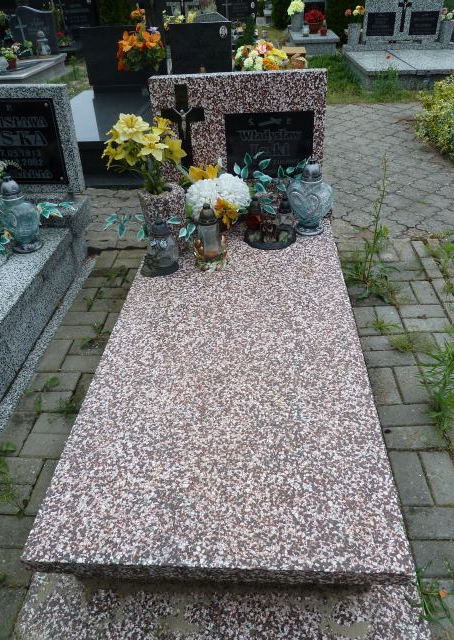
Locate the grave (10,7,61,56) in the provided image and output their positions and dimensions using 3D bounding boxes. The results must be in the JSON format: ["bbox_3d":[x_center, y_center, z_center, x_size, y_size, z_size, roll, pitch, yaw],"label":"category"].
[{"bbox_3d":[-2.645,-4.002,6.402,0.581,0.580,0.100,1,38,5],"label":"grave"}]

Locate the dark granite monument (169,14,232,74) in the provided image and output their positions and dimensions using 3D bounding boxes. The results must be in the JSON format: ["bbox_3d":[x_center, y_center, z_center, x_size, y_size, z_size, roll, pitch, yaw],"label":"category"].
[{"bbox_3d":[-0.217,-2.430,4.222,0.544,0.483,0.090,1,38,5],"label":"dark granite monument"}]

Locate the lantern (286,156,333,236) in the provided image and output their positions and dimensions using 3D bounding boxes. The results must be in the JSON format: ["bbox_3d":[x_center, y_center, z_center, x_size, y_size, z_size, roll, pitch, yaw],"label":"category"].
[{"bbox_3d":[0.376,-0.558,2.055,0.195,0.339,0.160,13,41,20],"label":"lantern"}]

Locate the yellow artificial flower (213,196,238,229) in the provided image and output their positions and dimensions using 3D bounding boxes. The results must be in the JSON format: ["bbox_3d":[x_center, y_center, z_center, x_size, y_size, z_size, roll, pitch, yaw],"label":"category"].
[{"bbox_3d":[-0.006,-0.420,1.818,0.091,0.129,0.080,1,38,5],"label":"yellow artificial flower"}]

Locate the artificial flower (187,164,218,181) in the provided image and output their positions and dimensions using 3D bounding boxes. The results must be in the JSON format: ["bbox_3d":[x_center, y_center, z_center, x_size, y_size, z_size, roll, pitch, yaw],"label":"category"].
[{"bbox_3d":[-0.096,-0.603,1.899,0.128,0.079,0.110,1,38,5],"label":"artificial flower"}]

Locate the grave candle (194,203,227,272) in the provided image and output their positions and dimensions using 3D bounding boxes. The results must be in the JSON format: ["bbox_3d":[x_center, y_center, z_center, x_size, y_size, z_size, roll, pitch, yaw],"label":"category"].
[{"bbox_3d":[-0.070,-0.345,1.827,0.136,0.251,0.136,1,38,5],"label":"grave candle"}]

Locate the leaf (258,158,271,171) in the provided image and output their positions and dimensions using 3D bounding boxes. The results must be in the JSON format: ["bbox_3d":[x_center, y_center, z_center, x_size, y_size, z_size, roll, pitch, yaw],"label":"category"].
[{"bbox_3d":[0.171,-0.710,2.109,0.055,0.045,0.025,0,38,5],"label":"leaf"}]

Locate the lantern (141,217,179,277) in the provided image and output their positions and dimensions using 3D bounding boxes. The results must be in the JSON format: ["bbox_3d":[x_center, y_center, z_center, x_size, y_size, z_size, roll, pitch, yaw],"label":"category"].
[{"bbox_3d":[-0.284,-0.318,1.908,0.155,0.223,0.120,-8,38,-4],"label":"lantern"}]

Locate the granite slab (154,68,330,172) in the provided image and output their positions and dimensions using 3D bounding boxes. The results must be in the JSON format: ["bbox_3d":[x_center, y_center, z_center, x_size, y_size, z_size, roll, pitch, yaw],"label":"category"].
[{"bbox_3d":[0.061,-0.865,2.209,0.775,0.566,0.075,0,38,5],"label":"granite slab"}]

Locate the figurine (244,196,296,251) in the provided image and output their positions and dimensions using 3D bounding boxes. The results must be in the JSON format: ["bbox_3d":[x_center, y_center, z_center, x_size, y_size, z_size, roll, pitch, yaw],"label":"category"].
[{"bbox_3d":[0.193,-0.442,2.049,0.225,0.186,0.150,0,38,5],"label":"figurine"}]

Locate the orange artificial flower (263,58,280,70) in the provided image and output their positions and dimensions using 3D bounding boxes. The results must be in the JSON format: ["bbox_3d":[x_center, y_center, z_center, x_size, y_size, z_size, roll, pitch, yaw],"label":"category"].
[{"bbox_3d":[0.433,-2.488,4.500,0.140,0.110,0.100,0,38,5],"label":"orange artificial flower"}]

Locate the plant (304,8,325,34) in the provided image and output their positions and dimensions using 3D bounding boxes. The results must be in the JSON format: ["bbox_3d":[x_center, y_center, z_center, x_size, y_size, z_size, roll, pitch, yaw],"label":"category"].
[{"bbox_3d":[1.372,-4.646,7.198,0.300,0.330,0.300,0,38,5],"label":"plant"}]

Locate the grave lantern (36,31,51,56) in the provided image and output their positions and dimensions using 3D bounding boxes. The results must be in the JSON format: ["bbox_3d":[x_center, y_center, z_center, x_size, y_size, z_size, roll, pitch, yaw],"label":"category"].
[{"bbox_3d":[-2.581,-3.858,6.446,0.188,0.297,0.188,1,38,5],"label":"grave lantern"}]

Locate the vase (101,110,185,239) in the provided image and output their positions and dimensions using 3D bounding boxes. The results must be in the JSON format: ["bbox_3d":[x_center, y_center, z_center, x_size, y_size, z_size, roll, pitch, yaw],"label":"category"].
[{"bbox_3d":[-0.312,-0.549,1.859,0.312,0.552,0.260,1,38,5],"label":"vase"}]

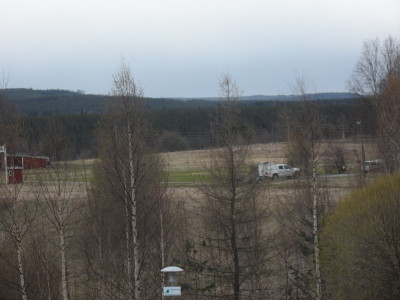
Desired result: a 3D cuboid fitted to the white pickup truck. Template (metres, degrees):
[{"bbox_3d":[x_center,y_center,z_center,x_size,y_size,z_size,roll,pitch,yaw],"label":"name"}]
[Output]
[{"bbox_3d":[9.909,2.667,193.000,5.300,1.920,1.930,-1,2,-39],"label":"white pickup truck"}]

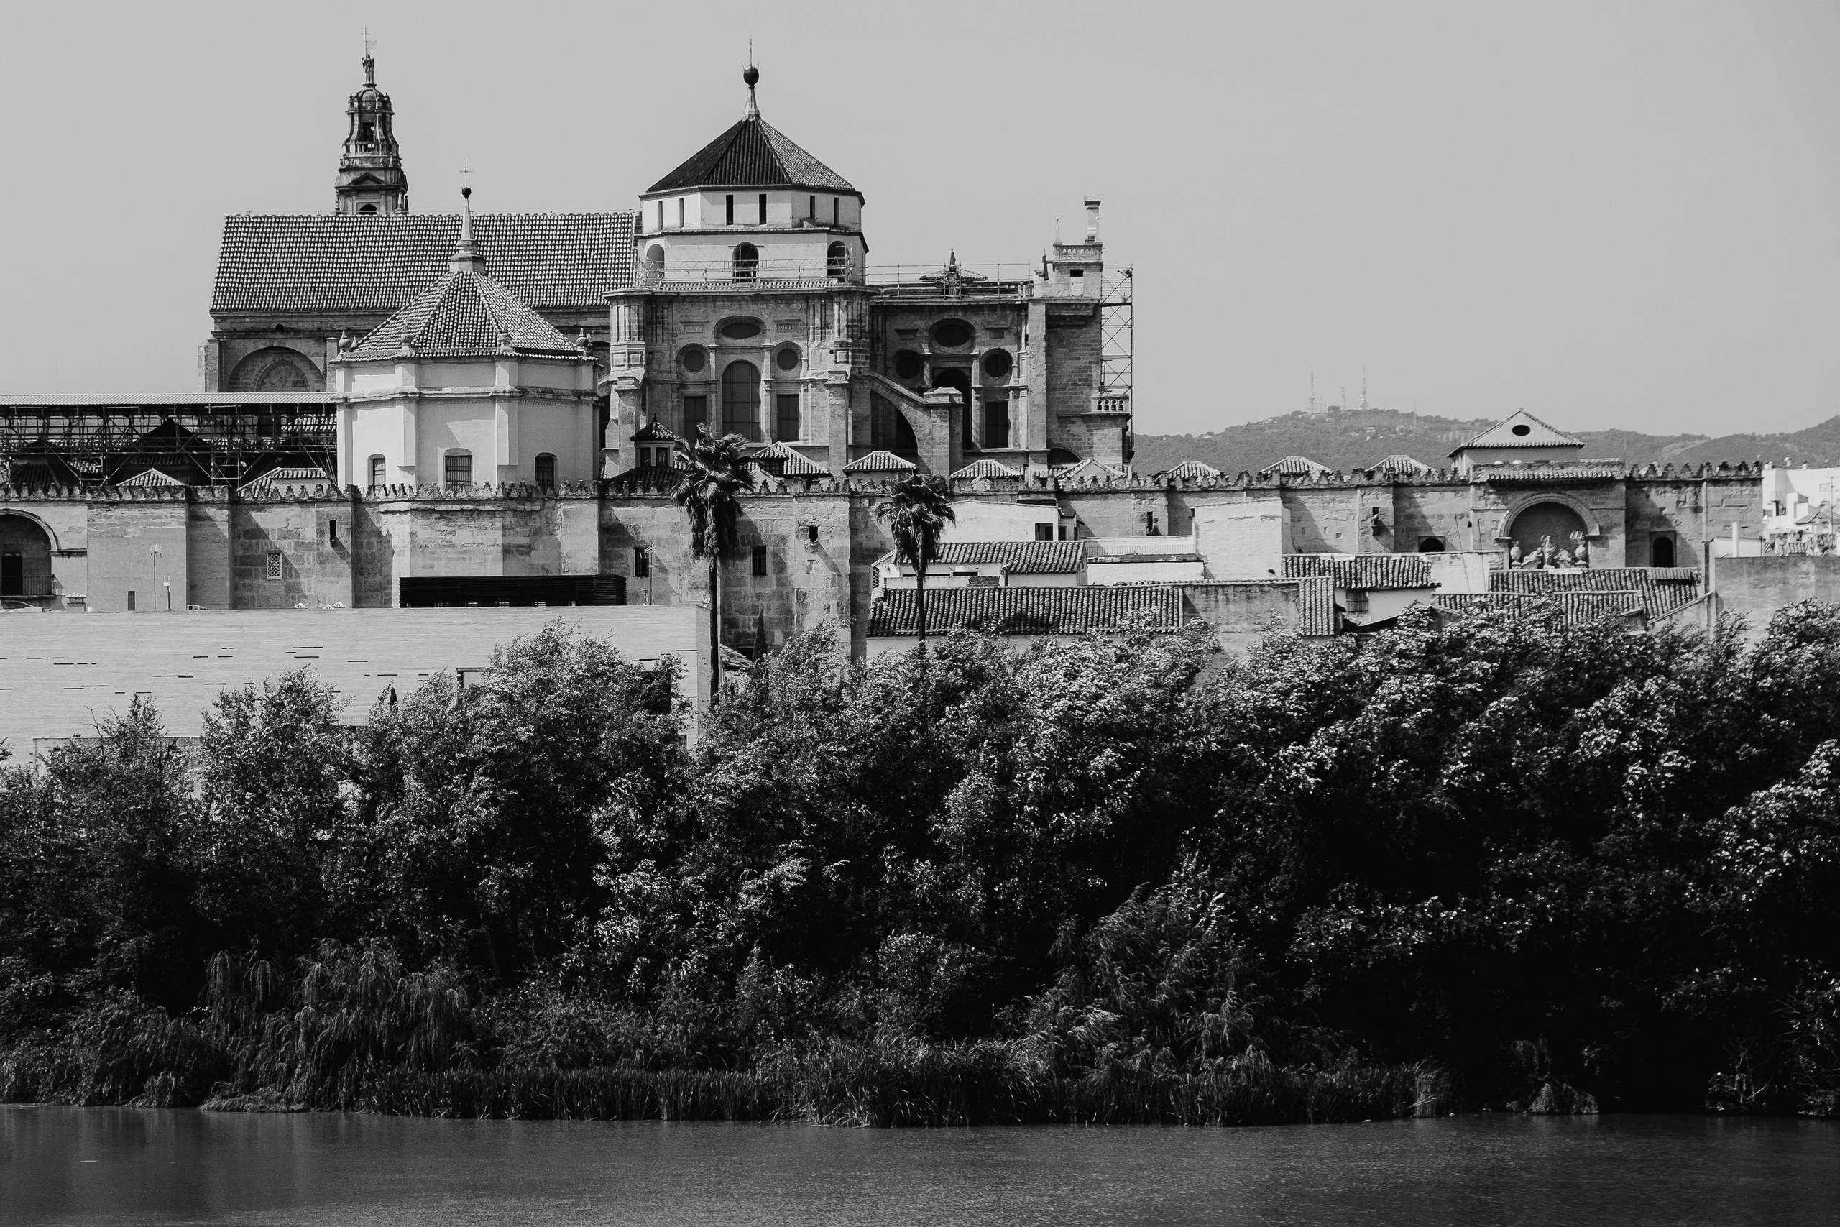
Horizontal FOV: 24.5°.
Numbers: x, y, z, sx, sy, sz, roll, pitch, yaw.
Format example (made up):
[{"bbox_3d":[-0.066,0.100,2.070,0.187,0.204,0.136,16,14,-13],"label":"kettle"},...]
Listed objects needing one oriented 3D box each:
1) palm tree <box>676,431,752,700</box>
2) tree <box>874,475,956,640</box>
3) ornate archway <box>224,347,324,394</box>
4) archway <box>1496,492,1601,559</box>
[{"bbox_3d":[-8.310,-1.270,170.000,3.200,12.600,3.200,-1,-1,1],"label":"palm tree"},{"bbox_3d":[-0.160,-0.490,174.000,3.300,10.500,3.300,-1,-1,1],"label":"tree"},{"bbox_3d":[-44.990,-16.840,296.000,6.650,3.500,1.100,-1,-1,1],"label":"ornate archway"},{"bbox_3d":[35.440,-4.900,239.300,5.950,3.900,1.100,-1,-1,1],"label":"archway"}]

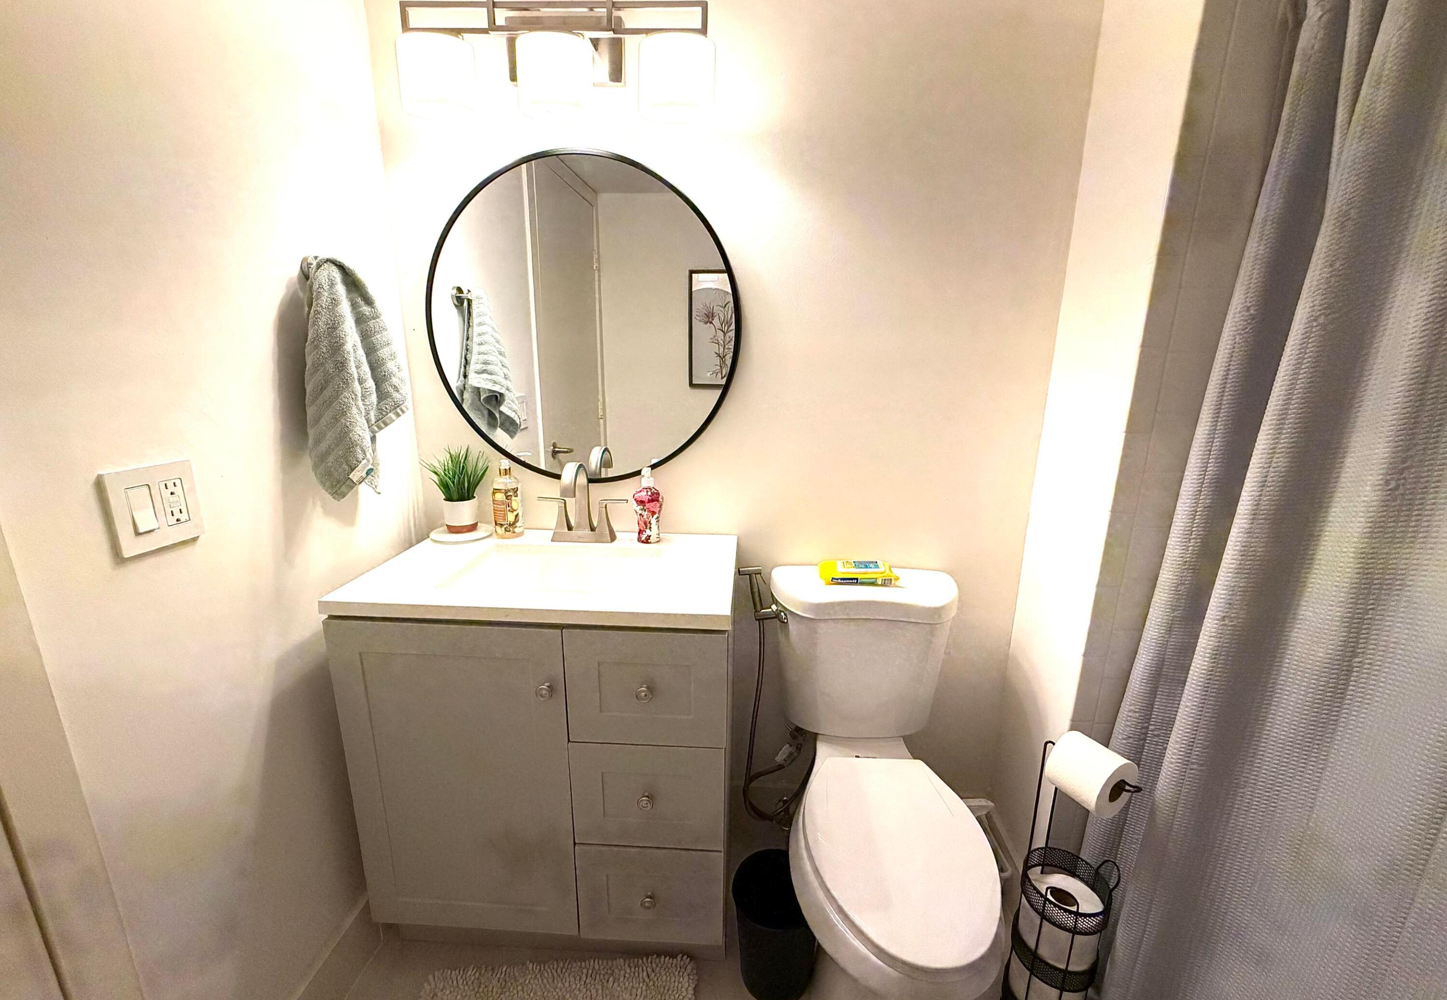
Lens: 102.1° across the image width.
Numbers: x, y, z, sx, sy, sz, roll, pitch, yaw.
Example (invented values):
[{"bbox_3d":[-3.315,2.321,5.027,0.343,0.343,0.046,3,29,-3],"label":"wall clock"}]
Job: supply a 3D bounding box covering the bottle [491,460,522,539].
[{"bbox_3d":[-0.546,-0.006,1.482,0.075,0.198,0.068,3,14,8],"label":"bottle"}]

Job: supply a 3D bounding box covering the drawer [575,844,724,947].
[{"bbox_3d":[-0.148,0.796,1.387,0.308,0.243,0.360,2,14,3],"label":"drawer"}]

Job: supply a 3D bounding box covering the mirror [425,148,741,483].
[{"bbox_3d":[-0.337,-0.416,1.406,0.765,0.765,0.026,2,14,3],"label":"mirror"}]

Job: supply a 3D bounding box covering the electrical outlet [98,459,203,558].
[{"bbox_3d":[-0.806,0.010,0.833,0.013,0.117,0.118,2,14,3],"label":"electrical outlet"}]

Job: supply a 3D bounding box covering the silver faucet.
[{"bbox_3d":[-0.353,0.011,1.410,0.229,0.209,0.157,2,14,3],"label":"silver faucet"}]

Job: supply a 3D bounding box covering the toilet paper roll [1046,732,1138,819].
[{"bbox_3d":[0.682,0.507,1.087,0.112,0.112,0.100,-6,16,-24],"label":"toilet paper roll"}]

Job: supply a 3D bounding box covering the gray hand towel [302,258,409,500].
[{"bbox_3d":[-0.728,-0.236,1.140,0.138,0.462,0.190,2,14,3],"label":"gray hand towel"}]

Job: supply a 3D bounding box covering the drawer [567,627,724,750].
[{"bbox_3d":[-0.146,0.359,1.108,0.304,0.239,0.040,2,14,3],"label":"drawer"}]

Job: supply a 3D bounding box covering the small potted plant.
[{"bbox_3d":[-0.667,-0.023,1.464,0.170,0.223,0.142,2,14,3],"label":"small potted plant"}]

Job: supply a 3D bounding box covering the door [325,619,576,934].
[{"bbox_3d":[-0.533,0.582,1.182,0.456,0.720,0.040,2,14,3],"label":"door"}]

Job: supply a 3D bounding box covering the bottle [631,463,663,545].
[{"bbox_3d":[-0.187,0.010,1.451,0.073,0.192,0.050,7,15,22],"label":"bottle"}]

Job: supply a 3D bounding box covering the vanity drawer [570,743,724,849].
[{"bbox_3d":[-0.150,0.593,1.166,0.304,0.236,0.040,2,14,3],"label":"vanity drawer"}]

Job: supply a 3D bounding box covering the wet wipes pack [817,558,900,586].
[{"bbox_3d":[0.328,0.176,1.436,0.182,0.036,0.094,2,14,3],"label":"wet wipes pack"}]

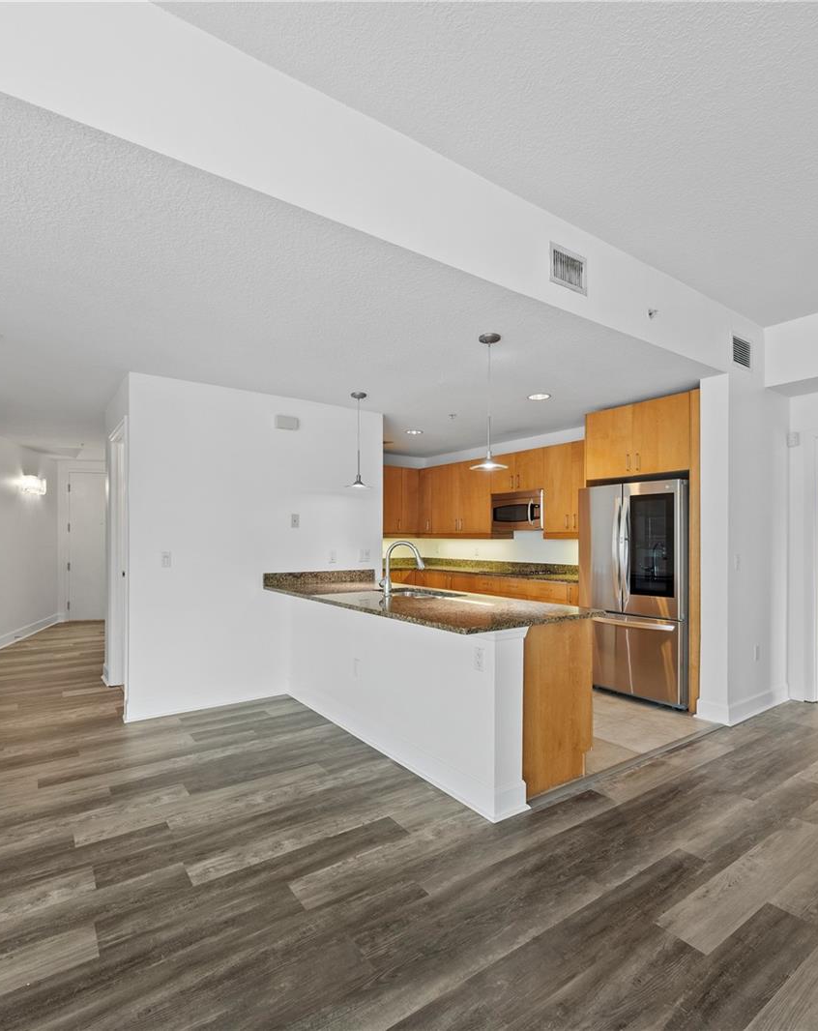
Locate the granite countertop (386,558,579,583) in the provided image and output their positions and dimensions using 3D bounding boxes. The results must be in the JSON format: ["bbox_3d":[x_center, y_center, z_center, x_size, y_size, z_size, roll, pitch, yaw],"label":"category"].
[{"bbox_3d":[0.705,0.601,5.932,1.088,0.141,3.114,1,-1,-36],"label":"granite countertop"}]

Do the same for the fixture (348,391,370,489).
[{"bbox_3d":[-0.405,-0.609,4.192,0.210,0.790,0.210,0,-1,0],"label":"fixture"}]

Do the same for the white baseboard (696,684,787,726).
[{"bbox_3d":[2.569,1.409,3.945,1.008,0.136,0.232,1,-1,-36],"label":"white baseboard"}]

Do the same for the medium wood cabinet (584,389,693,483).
[{"bbox_3d":[2.087,-0.628,4.412,0.605,0.630,0.927,1,-1,-36],"label":"medium wood cabinet"}]

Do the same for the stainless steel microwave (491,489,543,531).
[{"bbox_3d":[1.323,-0.041,5.656,0.403,0.422,0.756,1,-1,-36],"label":"stainless steel microwave"}]

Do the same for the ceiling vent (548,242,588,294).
[{"bbox_3d":[0.787,-1.212,2.561,0.287,0.196,0.030,1,-1,-36],"label":"ceiling vent"}]

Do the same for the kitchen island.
[{"bbox_3d":[-0.043,0.973,3.516,1.043,0.972,2.428,1,-1,-36],"label":"kitchen island"}]

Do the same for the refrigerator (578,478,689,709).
[{"bbox_3d":[2.030,0.614,4.414,0.736,1.763,0.897,1,-1,-36],"label":"refrigerator"}]

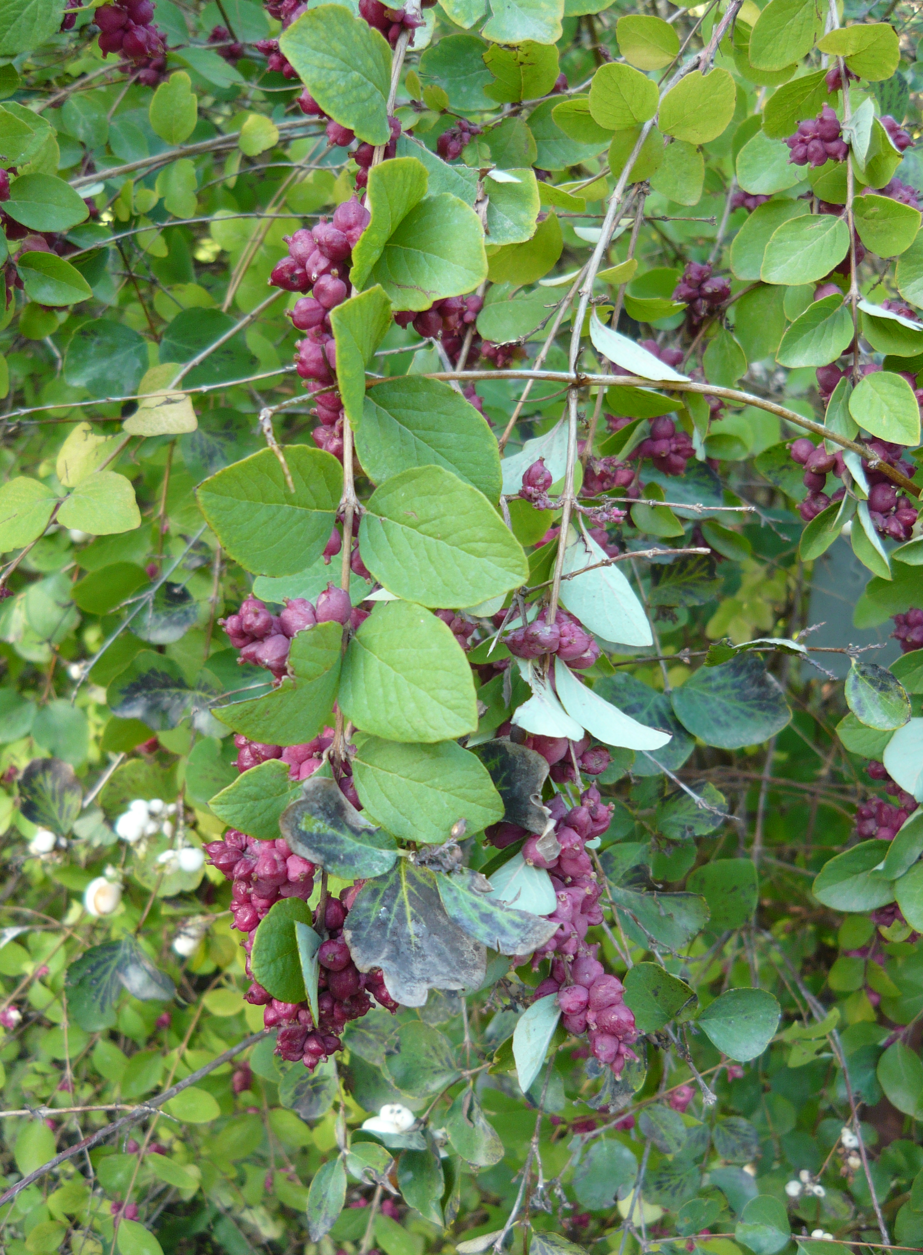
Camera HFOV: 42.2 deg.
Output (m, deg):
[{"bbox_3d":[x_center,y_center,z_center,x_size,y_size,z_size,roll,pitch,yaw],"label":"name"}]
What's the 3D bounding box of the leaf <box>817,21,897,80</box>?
[{"bbox_3d":[0.180,-0.255,0.530,0.032,0.030,0.015,-33,-12,-8],"label":"leaf"}]

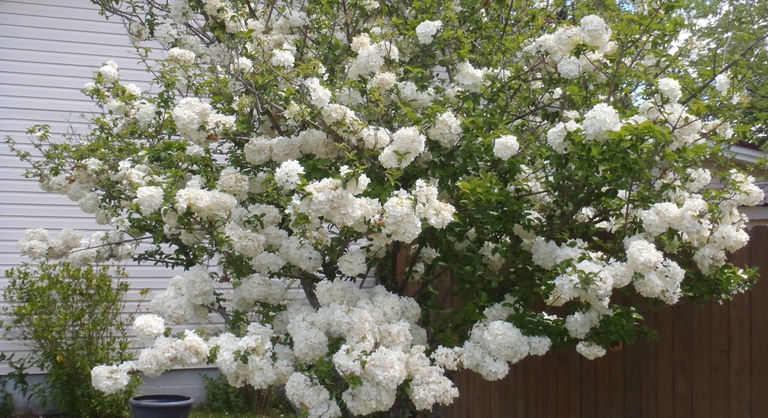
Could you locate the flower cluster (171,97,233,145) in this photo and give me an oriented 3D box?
[{"bbox_3d":[-0.915,-0.444,4.200,0.310,0.240,0.240,1,-3,0],"label":"flower cluster"}]

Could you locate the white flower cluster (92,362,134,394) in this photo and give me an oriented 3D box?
[{"bbox_3d":[-1.360,0.844,4.150,0.215,0.160,0.170,1,-3,0],"label":"white flower cluster"}]

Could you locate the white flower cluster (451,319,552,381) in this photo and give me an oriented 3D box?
[{"bbox_3d":[0.589,0.709,4.150,0.510,0.310,0.310,1,-3,0],"label":"white flower cluster"}]

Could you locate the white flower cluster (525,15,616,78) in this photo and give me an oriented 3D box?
[{"bbox_3d":[1.036,-0.902,4.600,0.500,0.340,0.340,1,-3,0],"label":"white flower cluster"}]

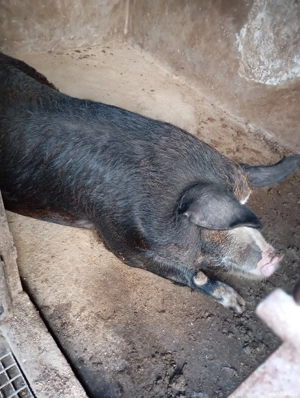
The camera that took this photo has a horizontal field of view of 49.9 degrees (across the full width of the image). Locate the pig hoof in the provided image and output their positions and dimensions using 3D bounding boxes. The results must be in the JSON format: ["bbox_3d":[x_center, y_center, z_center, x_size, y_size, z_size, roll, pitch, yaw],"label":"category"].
[{"bbox_3d":[0.296,0.363,1.170,0.063,0.052,0.100,-32,55,-32],"label":"pig hoof"}]

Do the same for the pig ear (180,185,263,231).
[{"bbox_3d":[0.244,0.031,1.100,0.250,0.080,0.140,13,49,7],"label":"pig ear"}]

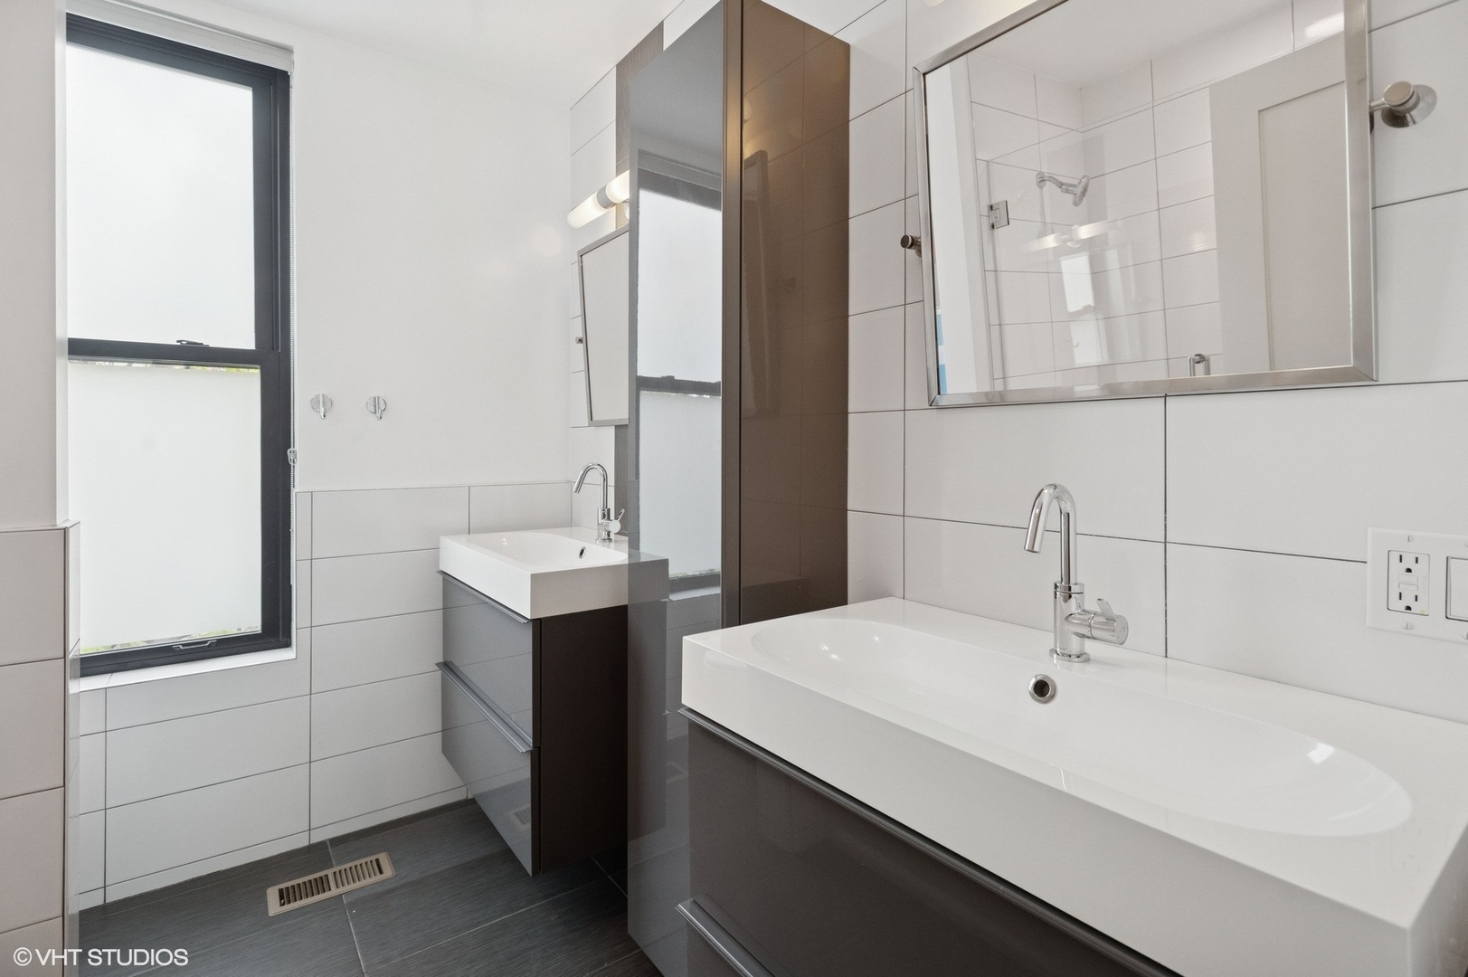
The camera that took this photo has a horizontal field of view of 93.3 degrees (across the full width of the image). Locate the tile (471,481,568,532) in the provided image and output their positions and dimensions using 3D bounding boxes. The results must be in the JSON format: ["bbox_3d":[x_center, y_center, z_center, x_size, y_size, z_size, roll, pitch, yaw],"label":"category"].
[{"bbox_3d":[-0.757,0.092,2.474,0.366,0.204,0.010,-1,1,-37],"label":"tile"}]

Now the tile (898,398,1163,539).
[{"bbox_3d":[0.471,-0.038,1.156,0.012,0.203,0.459,0,1,-37],"label":"tile"}]

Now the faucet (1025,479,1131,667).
[{"bbox_3d":[0.450,0.115,0.923,0.136,0.243,0.098,-1,2,-37],"label":"faucet"}]

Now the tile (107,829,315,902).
[{"bbox_3d":[-1.465,1.061,1.959,0.460,0.040,0.012,-1,1,-37],"label":"tile"}]

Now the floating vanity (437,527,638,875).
[{"bbox_3d":[-0.510,0.516,2.042,0.486,0.690,0.800,-1,2,-37],"label":"floating vanity"}]

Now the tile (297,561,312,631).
[{"bbox_3d":[-1.295,0.316,2.086,0.036,0.203,0.012,-1,1,-37],"label":"tile"}]

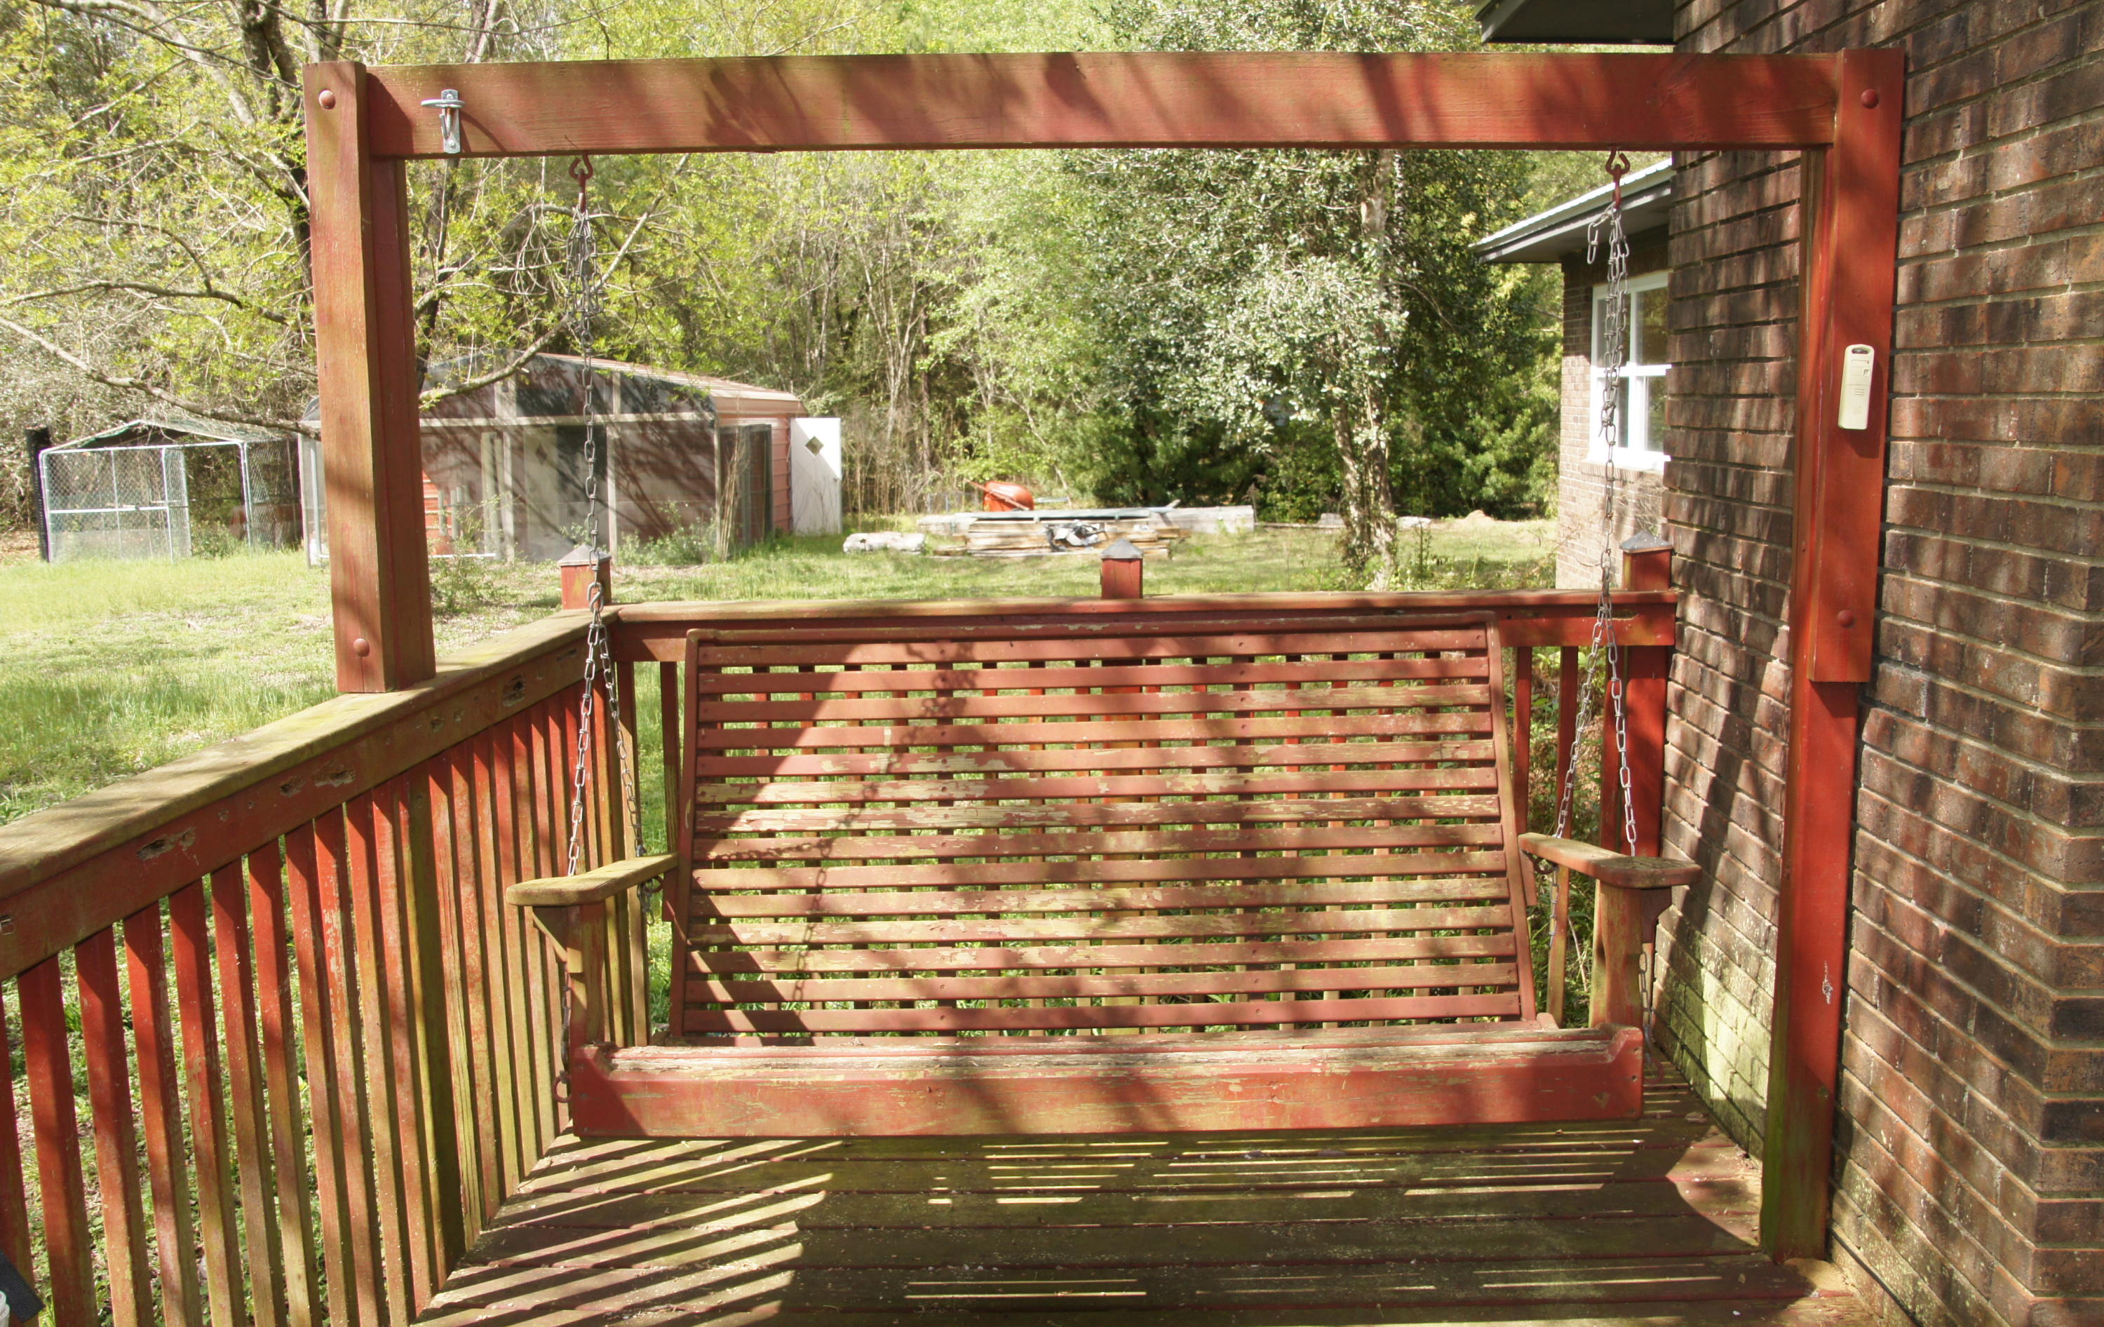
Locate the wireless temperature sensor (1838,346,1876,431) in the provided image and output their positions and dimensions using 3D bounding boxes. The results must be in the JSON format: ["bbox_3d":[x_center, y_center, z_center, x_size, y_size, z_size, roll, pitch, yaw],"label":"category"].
[{"bbox_3d":[1.249,-0.428,2.722,0.038,0.131,0.023,3,8,9],"label":"wireless temperature sensor"}]

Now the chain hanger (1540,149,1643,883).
[{"bbox_3d":[0.895,-0.185,2.911,0.080,1.285,0.470,-1,8,1],"label":"chain hanger"}]

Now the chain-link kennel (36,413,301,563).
[{"bbox_3d":[-14.304,-2.842,28.724,3.000,2.215,3.000,-2,8,-9],"label":"chain-link kennel"}]

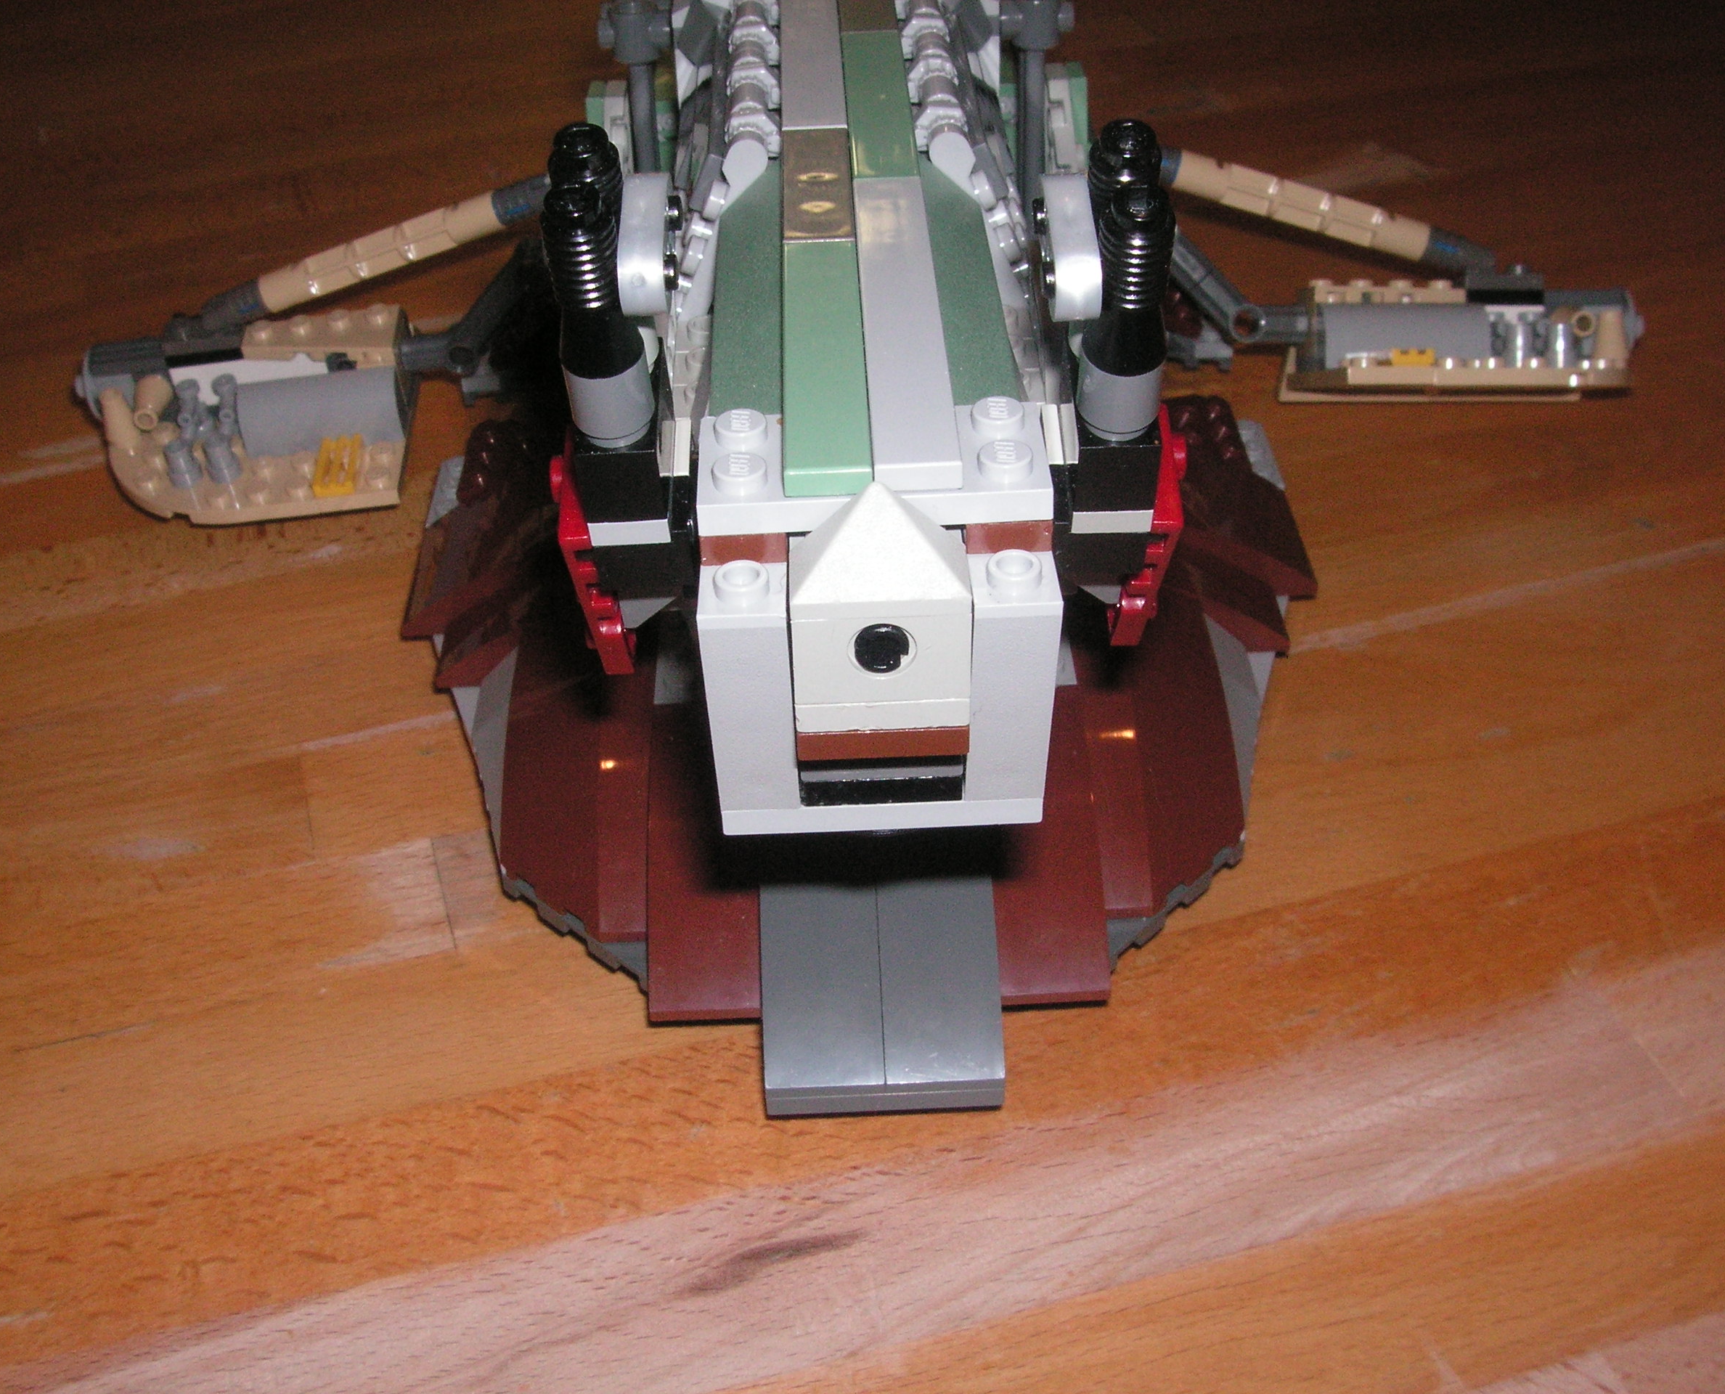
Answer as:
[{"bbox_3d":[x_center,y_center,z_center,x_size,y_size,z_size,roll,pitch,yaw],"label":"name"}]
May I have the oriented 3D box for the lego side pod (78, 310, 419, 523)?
[{"bbox_3d":[-0.123,-0.055,0.403,0.065,0.026,0.032,-7,39,-7],"label":"lego side pod"}]

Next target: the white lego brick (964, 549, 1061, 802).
[{"bbox_3d":[0.014,-0.002,0.194,0.008,0.030,0.016,-2,37,-1],"label":"white lego brick"}]

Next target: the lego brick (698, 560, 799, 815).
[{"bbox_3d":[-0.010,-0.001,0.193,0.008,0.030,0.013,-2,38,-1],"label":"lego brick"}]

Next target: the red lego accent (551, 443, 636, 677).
[{"bbox_3d":[-0.029,-0.012,0.221,0.005,0.033,0.016,-2,53,-1],"label":"red lego accent"}]

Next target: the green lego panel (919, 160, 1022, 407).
[{"bbox_3d":[0.012,-0.043,0.222,0.009,0.009,0.062,-2,37,-1],"label":"green lego panel"}]

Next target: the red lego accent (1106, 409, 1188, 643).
[{"bbox_3d":[0.031,-0.015,0.222,0.005,0.033,0.016,-2,53,-1],"label":"red lego accent"}]

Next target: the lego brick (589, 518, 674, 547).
[{"bbox_3d":[-0.023,-0.022,0.208,0.008,0.003,0.016,-2,53,-1],"label":"lego brick"}]

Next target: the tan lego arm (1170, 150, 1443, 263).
[{"bbox_3d":[0.088,-0.097,0.407,0.059,0.008,0.008,9,34,-22],"label":"tan lego arm"}]

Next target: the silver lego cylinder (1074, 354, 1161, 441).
[{"bbox_3d":[0.025,-0.030,0.193,0.008,0.010,0.008,-2,53,-1],"label":"silver lego cylinder"}]

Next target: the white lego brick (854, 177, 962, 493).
[{"bbox_3d":[0.004,-0.039,0.208,0.008,0.003,0.062,-2,38,-1],"label":"white lego brick"}]

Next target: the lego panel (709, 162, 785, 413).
[{"bbox_3d":[-0.012,-0.044,0.219,0.007,0.003,0.058,-2,38,-1],"label":"lego panel"}]

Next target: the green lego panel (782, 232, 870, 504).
[{"bbox_3d":[-0.004,-0.034,0.202,0.008,0.003,0.047,-2,38,-1],"label":"green lego panel"}]

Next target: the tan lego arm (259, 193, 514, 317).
[{"bbox_3d":[-0.095,-0.087,0.403,0.056,0.008,0.008,-14,35,19],"label":"tan lego arm"}]

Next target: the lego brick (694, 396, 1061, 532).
[{"bbox_3d":[0.001,-0.022,0.188,0.032,0.005,0.016,-2,37,-1],"label":"lego brick"}]

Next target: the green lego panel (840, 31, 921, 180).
[{"bbox_3d":[0.002,-0.072,0.251,0.008,0.003,0.046,-2,38,-1],"label":"green lego panel"}]

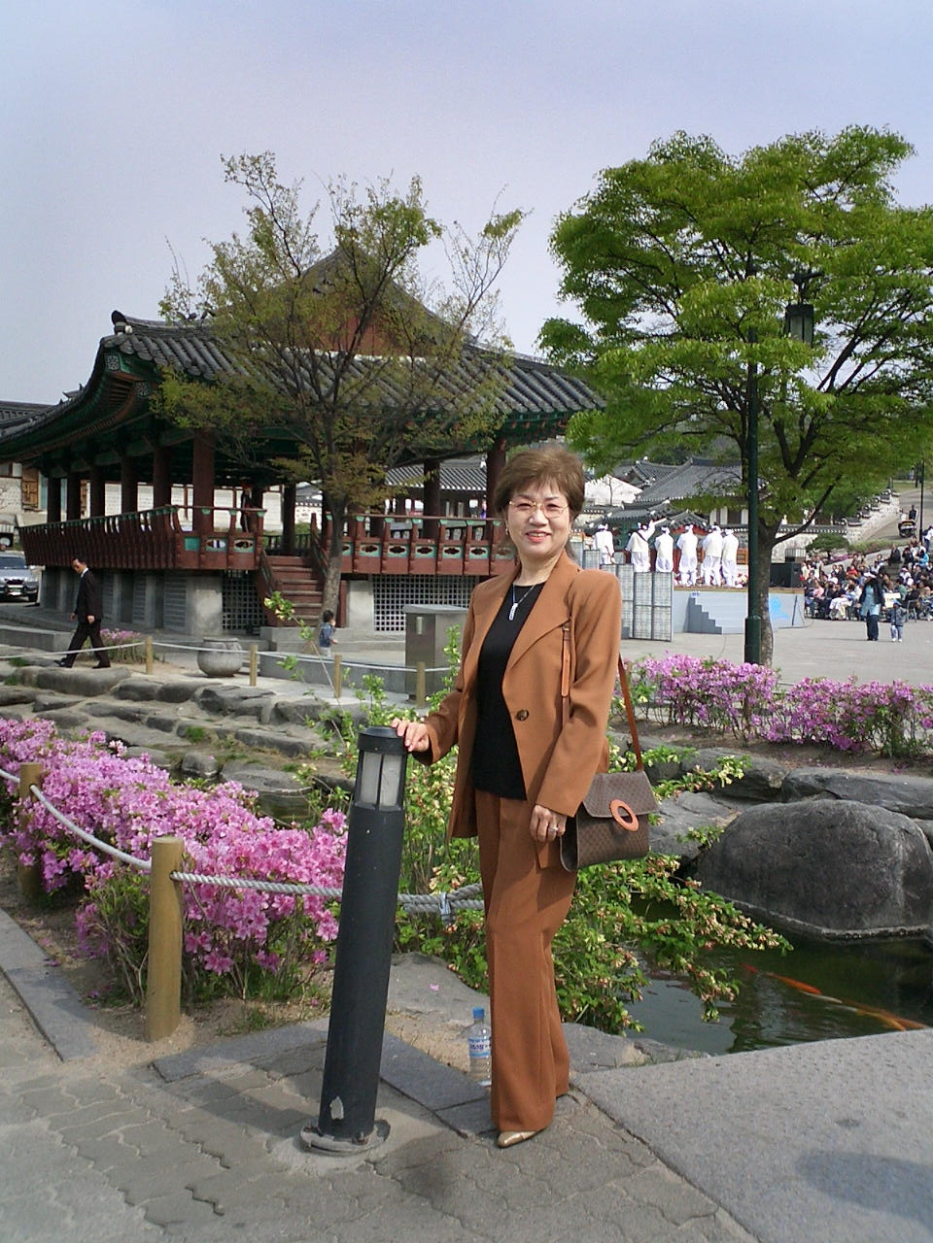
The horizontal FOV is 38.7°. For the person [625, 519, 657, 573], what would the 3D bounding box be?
[{"bbox_3d":[4.775,-1.926,36.600,0.800,1.760,0.500,1,2,-6],"label":"person"}]

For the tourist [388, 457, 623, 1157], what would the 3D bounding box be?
[{"bbox_3d":[0.095,0.395,3.130,0.560,1.620,0.420,1,2,22],"label":"tourist"}]

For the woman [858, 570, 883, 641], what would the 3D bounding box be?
[{"bbox_3d":[9.293,-0.358,30.600,0.560,1.610,0.360,2,2,14],"label":"woman"}]

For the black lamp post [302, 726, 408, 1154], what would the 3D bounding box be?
[{"bbox_3d":[-0.237,0.731,3.120,0.212,0.945,0.212,5,1,0],"label":"black lamp post"}]

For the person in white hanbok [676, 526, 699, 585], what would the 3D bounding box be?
[{"bbox_3d":[6.069,-1.827,36.500,0.540,1.660,0.420,0,2,-18],"label":"person in white hanbok"}]

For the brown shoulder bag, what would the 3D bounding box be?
[{"bbox_3d":[0.330,0.300,3.100,0.210,0.560,0.120,0,3,-30],"label":"brown shoulder bag"}]

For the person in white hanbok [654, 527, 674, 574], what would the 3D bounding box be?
[{"bbox_3d":[5.280,-1.725,35.500,0.560,1.630,0.420,0,2,-12],"label":"person in white hanbok"}]

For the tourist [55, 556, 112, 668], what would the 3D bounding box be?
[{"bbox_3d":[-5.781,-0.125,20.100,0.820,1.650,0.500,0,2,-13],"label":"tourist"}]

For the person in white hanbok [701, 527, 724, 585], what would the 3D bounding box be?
[{"bbox_3d":[6.718,-1.822,36.400,0.560,1.660,0.460,0,2,-25],"label":"person in white hanbok"}]

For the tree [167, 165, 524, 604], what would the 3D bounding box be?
[{"bbox_3d":[-2.082,-3.578,22.000,6.100,8.400,5.800,0,2,0],"label":"tree"}]

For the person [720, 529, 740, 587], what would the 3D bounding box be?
[{"bbox_3d":[7.190,-1.738,36.300,0.520,1.620,0.420,0,2,-20],"label":"person"}]

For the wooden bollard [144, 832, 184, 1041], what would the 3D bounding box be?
[{"bbox_3d":[-0.827,0.871,3.650,0.095,0.545,0.095,1,2,0],"label":"wooden bollard"}]

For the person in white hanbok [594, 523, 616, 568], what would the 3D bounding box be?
[{"bbox_3d":[3.718,-1.787,35.700,0.580,1.660,0.420,0,2,-6],"label":"person in white hanbok"}]

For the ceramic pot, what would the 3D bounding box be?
[{"bbox_3d":[-3.532,0.496,19.100,0.650,0.570,0.650,0,2,0],"label":"ceramic pot"}]

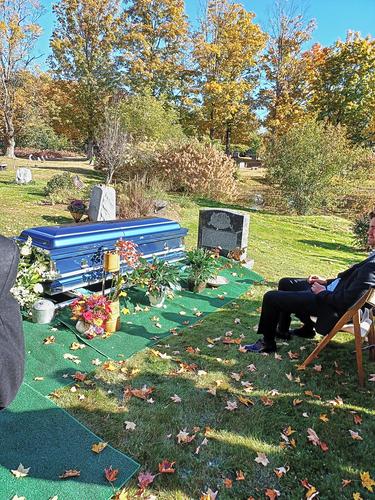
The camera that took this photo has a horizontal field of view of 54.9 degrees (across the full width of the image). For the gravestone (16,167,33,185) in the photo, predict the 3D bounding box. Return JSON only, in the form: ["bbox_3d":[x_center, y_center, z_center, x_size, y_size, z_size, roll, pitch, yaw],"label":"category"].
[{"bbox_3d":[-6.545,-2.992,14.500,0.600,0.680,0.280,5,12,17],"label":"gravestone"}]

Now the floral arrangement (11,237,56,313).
[{"bbox_3d":[-1.512,0.257,3.500,0.520,0.760,0.400,1,13,-3],"label":"floral arrangement"}]

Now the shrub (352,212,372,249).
[{"bbox_3d":[4.957,-0.540,10.000,0.900,0.950,0.900,2,11,0],"label":"shrub"}]

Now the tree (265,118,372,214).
[{"bbox_3d":[4.680,-3.006,13.000,3.850,3.400,3.500,6,14,19],"label":"tree"}]

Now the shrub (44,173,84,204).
[{"bbox_3d":[-3.372,-1.686,9.900,1.000,0.820,0.950,2,11,0],"label":"shrub"}]

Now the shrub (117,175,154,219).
[{"bbox_3d":[-1.282,-1.269,8.900,0.900,1.000,0.850,2,11,0],"label":"shrub"}]

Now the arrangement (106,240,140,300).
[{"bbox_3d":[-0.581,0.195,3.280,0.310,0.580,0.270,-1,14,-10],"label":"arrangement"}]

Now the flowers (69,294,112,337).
[{"bbox_3d":[-0.837,0.571,3.150,0.360,0.380,0.330,-2,14,-15],"label":"flowers"}]

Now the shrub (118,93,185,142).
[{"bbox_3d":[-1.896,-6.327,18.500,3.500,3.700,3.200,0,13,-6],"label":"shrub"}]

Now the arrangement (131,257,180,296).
[{"bbox_3d":[-0.346,0.308,3.900,0.520,0.460,0.460,0,13,-5],"label":"arrangement"}]

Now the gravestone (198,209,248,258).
[{"bbox_3d":[0.625,-0.253,6.100,0.830,0.820,0.220,8,13,30],"label":"gravestone"}]

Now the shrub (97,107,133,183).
[{"bbox_3d":[-2.588,-3.704,12.800,1.250,2.750,1.200,2,11,0],"label":"shrub"}]

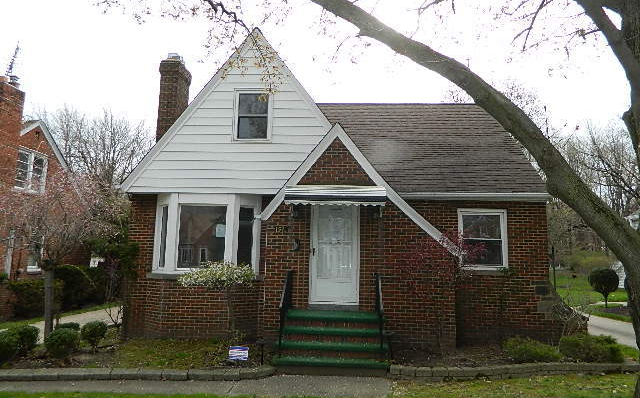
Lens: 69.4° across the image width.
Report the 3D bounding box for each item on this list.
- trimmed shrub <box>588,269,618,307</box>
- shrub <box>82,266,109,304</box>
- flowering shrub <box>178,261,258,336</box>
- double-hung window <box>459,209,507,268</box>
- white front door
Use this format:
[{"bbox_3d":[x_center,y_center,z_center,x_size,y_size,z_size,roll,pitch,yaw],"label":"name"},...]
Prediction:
[{"bbox_3d":[11.491,3.586,18.736,1.176,1.604,1.200,1,-8,4],"label":"trimmed shrub"},{"bbox_3d":[-7.592,2.907,15.517,1.004,1.333,1.000,1,-8,4],"label":"shrub"},{"bbox_3d":[-2.000,1.979,8.987,1.539,1.513,1.150,1,-8,3],"label":"flowering shrub"},{"bbox_3d":[3.603,0.885,10.215,1.080,1.355,0.120,1,-8,4],"label":"double-hung window"},{"bbox_3d":[0.306,1.071,9.276,1.000,2.060,0.090,1,-8,4],"label":"white front door"}]

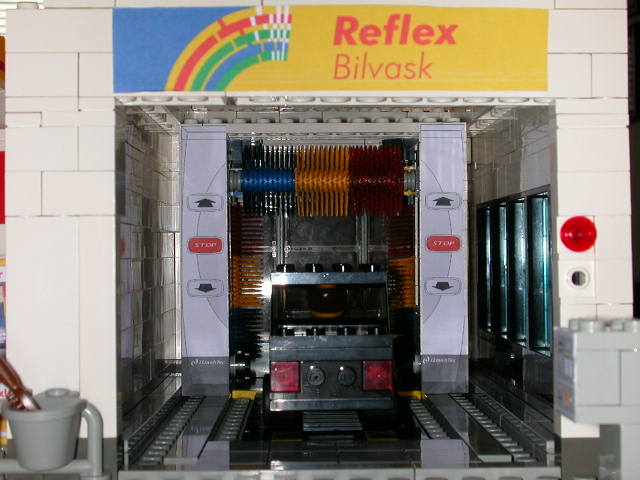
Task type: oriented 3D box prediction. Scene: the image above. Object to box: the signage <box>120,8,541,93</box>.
[{"bbox_3d":[0.003,-0.041,0.257,0.095,0.018,0.002,0,-1,-1],"label":"signage"}]

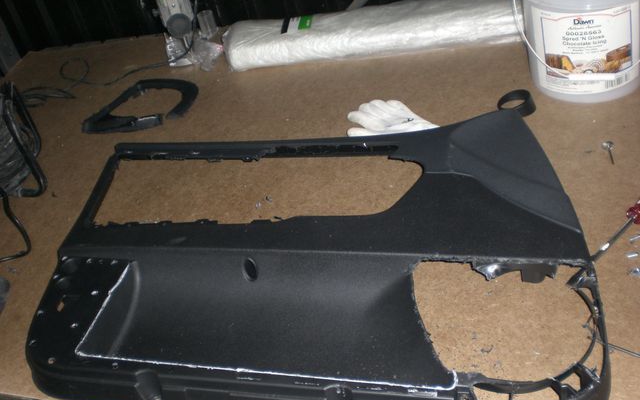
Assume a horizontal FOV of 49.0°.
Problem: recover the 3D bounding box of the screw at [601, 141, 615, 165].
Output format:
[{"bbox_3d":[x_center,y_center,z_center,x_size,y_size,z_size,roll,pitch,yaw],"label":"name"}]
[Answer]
[{"bbox_3d":[0.507,-0.078,1.225,0.022,0.022,0.046,-6,48,12],"label":"screw"}]

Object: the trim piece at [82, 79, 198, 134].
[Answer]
[{"bbox_3d":[-0.444,-0.248,1.780,0.276,0.030,0.232,-2,37,17],"label":"trim piece"}]

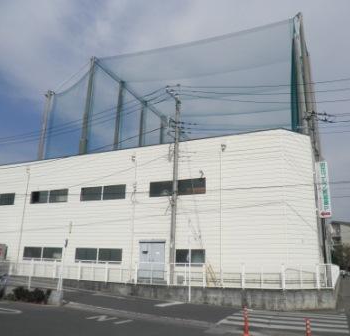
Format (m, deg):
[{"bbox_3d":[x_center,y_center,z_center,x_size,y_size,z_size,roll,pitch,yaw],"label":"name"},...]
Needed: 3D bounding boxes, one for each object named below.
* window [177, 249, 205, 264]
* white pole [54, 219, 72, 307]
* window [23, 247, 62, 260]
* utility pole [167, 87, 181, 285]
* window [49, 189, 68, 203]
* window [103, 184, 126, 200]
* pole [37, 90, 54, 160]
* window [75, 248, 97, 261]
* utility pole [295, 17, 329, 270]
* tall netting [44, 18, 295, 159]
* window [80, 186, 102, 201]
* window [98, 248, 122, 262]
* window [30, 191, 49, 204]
[{"bbox_3d":[0.815,4.768,17.764,1.700,0.890,0.120,-5,-16,25],"label":"window"},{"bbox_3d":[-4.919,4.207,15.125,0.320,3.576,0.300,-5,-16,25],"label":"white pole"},{"bbox_3d":[-8.731,5.696,22.187,3.490,0.860,0.120,-5,-16,25],"label":"window"},{"bbox_3d":[-0.069,0.834,18.166,0.550,10.660,0.600,1,-15,0],"label":"utility pole"},{"bbox_3d":[-7.922,1.921,22.837,1.750,0.900,0.120,-5,-16,25],"label":"window"},{"bbox_3d":[-3.922,1.612,21.875,1.761,0.929,0.120,-5,-16,25],"label":"window"},{"bbox_3d":[-13.954,0.705,34.420,0.550,18.480,0.550,-5,-16,25],"label":"pole"},{"bbox_3d":[-5.692,5.648,21.637,1.735,0.876,0.120,-5,-16,25],"label":"window"},{"bbox_3d":[7.903,-2.029,19.410,0.600,16.407,0.600,-5,-16,25],"label":"utility pole"},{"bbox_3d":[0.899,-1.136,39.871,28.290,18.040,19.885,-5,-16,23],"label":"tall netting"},{"bbox_3d":[-5.626,1.768,22.677,1.717,0.929,0.120,-5,-16,25],"label":"window"},{"bbox_3d":[-3.984,5.475,20.837,1.735,0.894,0.120,-5,-16,25],"label":"window"},{"bbox_3d":[-9.479,2.065,23.560,1.610,0.890,0.120,-5,-16,25],"label":"window"}]

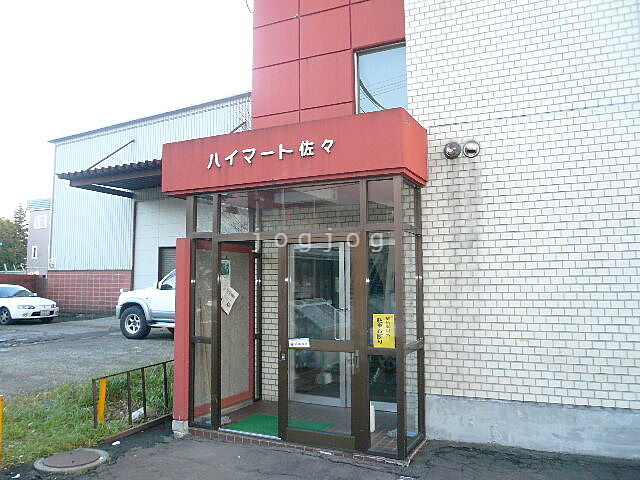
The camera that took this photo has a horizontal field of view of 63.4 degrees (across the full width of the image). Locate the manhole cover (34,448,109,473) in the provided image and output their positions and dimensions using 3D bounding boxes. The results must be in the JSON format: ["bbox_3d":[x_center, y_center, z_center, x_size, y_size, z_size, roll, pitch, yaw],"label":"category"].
[{"bbox_3d":[-2.280,2.045,4.749,0.630,0.050,0.630,0,-5,0],"label":"manhole cover"}]

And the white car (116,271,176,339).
[{"bbox_3d":[-2.867,1.529,12.998,4.650,1.820,1.780,-2,-5,22],"label":"white car"}]

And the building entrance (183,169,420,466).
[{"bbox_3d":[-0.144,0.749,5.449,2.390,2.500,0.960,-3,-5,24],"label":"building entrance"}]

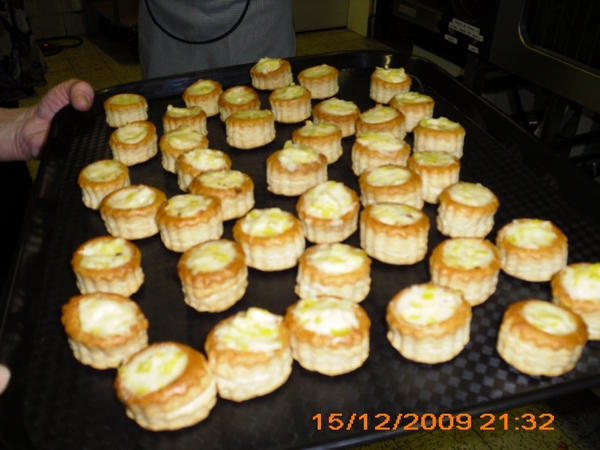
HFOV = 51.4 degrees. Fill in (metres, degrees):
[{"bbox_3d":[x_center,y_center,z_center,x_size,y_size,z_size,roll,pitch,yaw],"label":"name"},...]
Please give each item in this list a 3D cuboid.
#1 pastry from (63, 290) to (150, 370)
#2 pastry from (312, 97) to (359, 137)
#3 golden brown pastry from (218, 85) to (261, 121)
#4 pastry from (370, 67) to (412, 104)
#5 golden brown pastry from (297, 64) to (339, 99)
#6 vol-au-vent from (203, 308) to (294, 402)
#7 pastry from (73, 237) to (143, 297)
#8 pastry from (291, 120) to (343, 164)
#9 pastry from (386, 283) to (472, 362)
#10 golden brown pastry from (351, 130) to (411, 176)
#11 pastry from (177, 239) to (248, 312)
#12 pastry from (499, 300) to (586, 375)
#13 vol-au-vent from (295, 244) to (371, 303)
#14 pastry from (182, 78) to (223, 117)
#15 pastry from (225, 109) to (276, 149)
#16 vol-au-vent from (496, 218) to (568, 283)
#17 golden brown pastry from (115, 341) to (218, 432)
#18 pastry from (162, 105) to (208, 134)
[{"bbox_3d":[-0.110,0.059,0.354,0.044,0.022,0.044,-3,32,2],"label":"pastry"},{"bbox_3d":[0.038,-0.112,0.646,0.048,0.026,0.048,-1,31,3],"label":"pastry"},{"bbox_3d":[-0.066,-0.134,0.688,0.044,0.025,0.044,-5,31,0],"label":"golden brown pastry"},{"bbox_3d":[0.105,-0.161,0.722,0.048,0.028,0.048,2,31,8],"label":"pastry"},{"bbox_3d":[0.022,-0.157,0.685,0.044,0.023,0.044,-3,32,2],"label":"golden brown pastry"},{"bbox_3d":[-0.028,0.072,0.347,0.044,0.029,0.044,-5,31,0],"label":"vol-au-vent"},{"bbox_3d":[-0.119,0.025,0.392,0.042,0.021,0.042,-3,31,0],"label":"pastry"},{"bbox_3d":[0.017,-0.079,0.593,0.047,0.026,0.047,-1,31,2],"label":"pastry"},{"bbox_3d":[0.075,0.055,0.364,0.048,0.026,0.048,5,32,12],"label":"pastry"},{"bbox_3d":[0.068,-0.060,0.525,0.047,0.021,0.047,-3,32,2],"label":"golden brown pastry"},{"bbox_3d":[-0.053,0.032,0.390,0.043,0.024,0.043,-3,32,2],"label":"pastry"},{"bbox_3d":[0.124,0.057,0.322,0.042,0.020,0.042,-3,31,0],"label":"pastry"},{"bbox_3d":[0.022,0.029,0.416,0.049,0.020,0.049,-1,31,3],"label":"vol-au-vent"},{"bbox_3d":[-0.111,-0.144,0.713,0.044,0.025,0.044,-5,31,0],"label":"pastry"},{"bbox_3d":[-0.049,-0.096,0.624,0.045,0.024,0.045,-5,31,0],"label":"pastry"},{"bbox_3d":[0.147,0.015,0.396,0.042,0.022,0.042,-3,32,2],"label":"vol-au-vent"},{"bbox_3d":[-0.071,0.083,0.333,0.051,0.022,0.051,-11,32,-15],"label":"golden brown pastry"},{"bbox_3d":[-0.107,-0.094,0.585,0.041,0.022,0.041,-3,31,0],"label":"pastry"}]

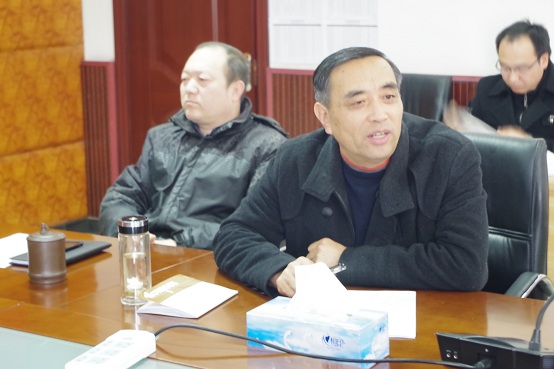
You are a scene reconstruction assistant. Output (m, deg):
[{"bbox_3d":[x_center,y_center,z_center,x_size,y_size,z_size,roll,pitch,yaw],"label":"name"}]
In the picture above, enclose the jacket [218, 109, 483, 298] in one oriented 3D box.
[{"bbox_3d":[0.162,0.107,2.763,0.600,0.500,0.450,3,11,24],"label":"jacket"}]

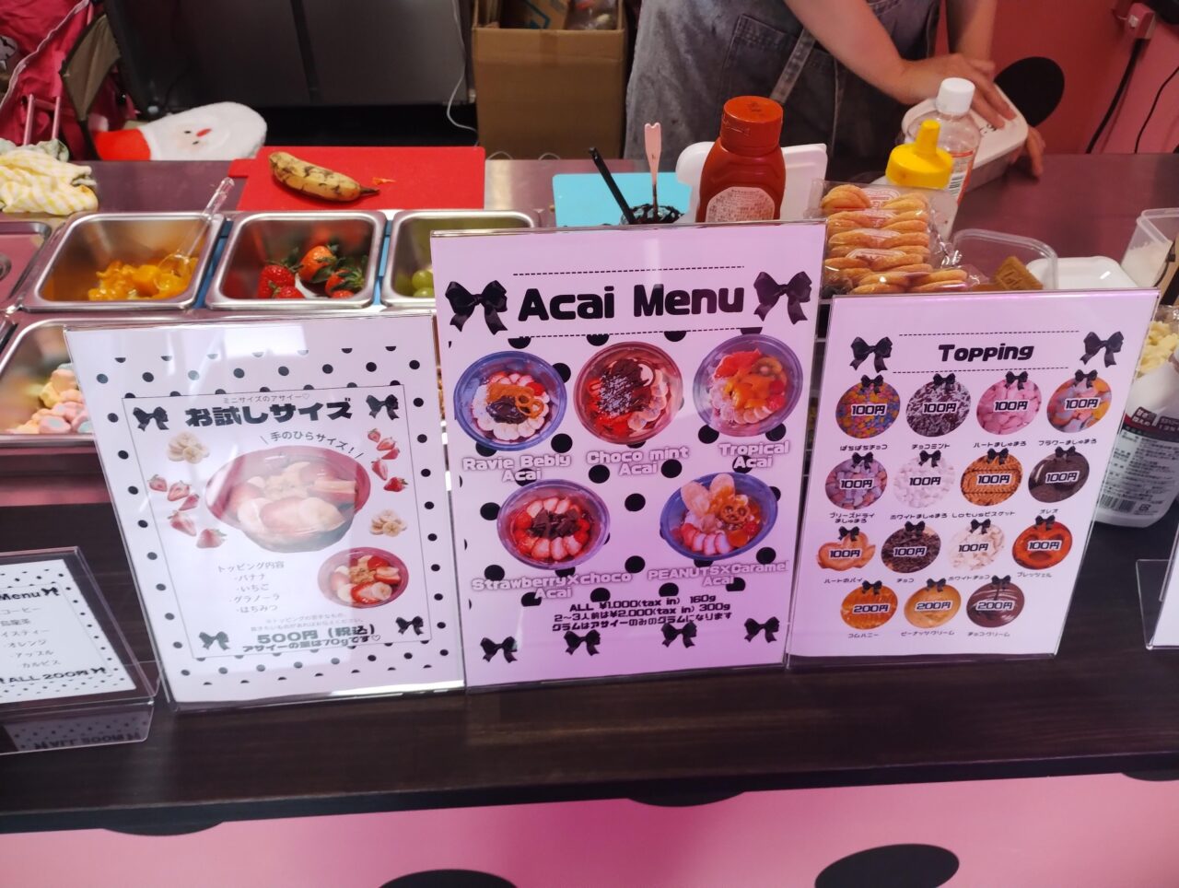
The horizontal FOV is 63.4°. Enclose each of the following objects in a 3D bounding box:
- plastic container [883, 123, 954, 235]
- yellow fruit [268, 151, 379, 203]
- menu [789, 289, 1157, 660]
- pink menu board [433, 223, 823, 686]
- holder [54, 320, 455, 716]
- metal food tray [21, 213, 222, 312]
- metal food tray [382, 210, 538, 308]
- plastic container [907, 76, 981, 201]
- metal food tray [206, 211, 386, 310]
[{"bbox_3d":[0.309,-0.225,0.933,0.059,0.186,0.059,-2,44,-4],"label":"plastic container"},{"bbox_3d":[-0.309,-0.303,1.092,0.150,0.035,0.043,21,47,19],"label":"yellow fruit"},{"bbox_3d":[0.222,0.032,0.579,0.184,0.250,0.072,-1,44,-3],"label":"menu"},{"bbox_3d":[0.024,0.020,0.564,0.212,0.283,0.092,-3,44,-5],"label":"pink menu board"},{"bbox_3d":[-0.171,0.050,0.546,0.184,0.250,0.072,-3,44,-5],"label":"holder"},{"bbox_3d":[-0.459,-0.148,0.985,0.161,0.100,0.176,-1,44,-3],"label":"metal food tray"},{"bbox_3d":[-0.126,-0.154,1.001,0.161,0.100,0.176,-1,44,-3],"label":"metal food tray"},{"bbox_3d":[0.355,-0.277,0.987,0.070,0.189,0.070,-2,44,-4],"label":"plastic container"},{"bbox_3d":[-0.291,-0.151,0.994,0.161,0.100,0.176,-1,44,-3],"label":"metal food tray"}]

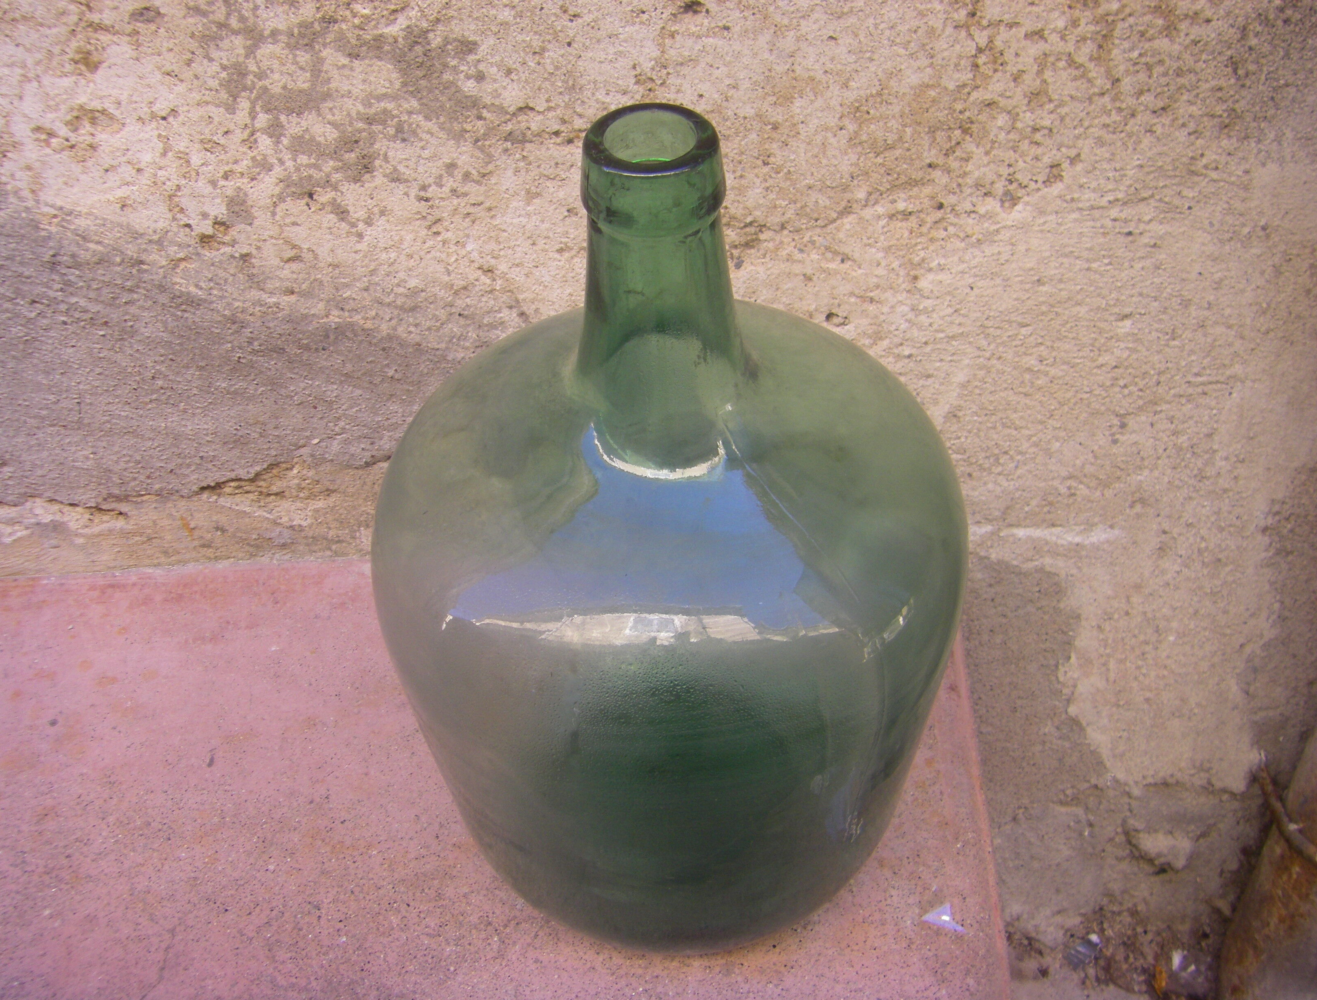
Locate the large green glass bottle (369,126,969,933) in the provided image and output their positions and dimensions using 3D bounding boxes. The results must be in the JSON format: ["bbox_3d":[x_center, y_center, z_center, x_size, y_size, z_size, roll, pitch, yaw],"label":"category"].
[{"bbox_3d":[0.005,0.013,0.696,0.284,0.427,0.284,-3,47,0],"label":"large green glass bottle"}]

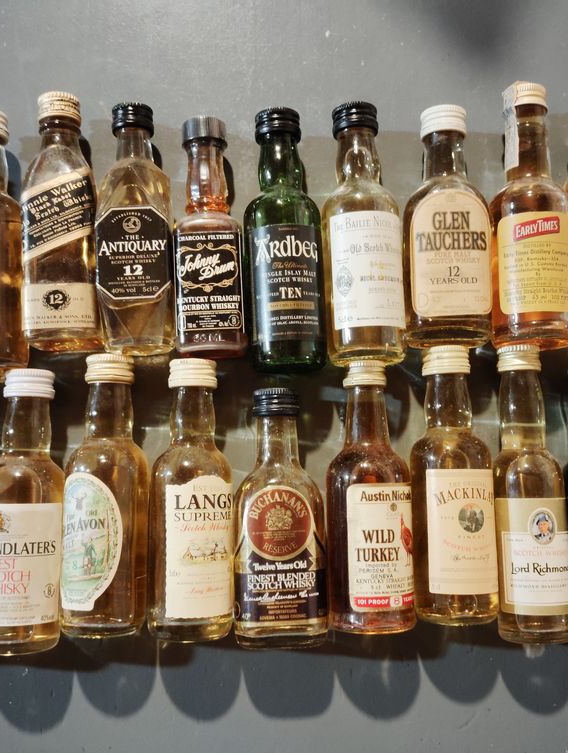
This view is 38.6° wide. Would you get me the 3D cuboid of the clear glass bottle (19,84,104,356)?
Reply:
[{"bbox_3d":[-0.099,-0.070,0.363,0.031,0.031,0.114,-3,82,-1],"label":"clear glass bottle"}]

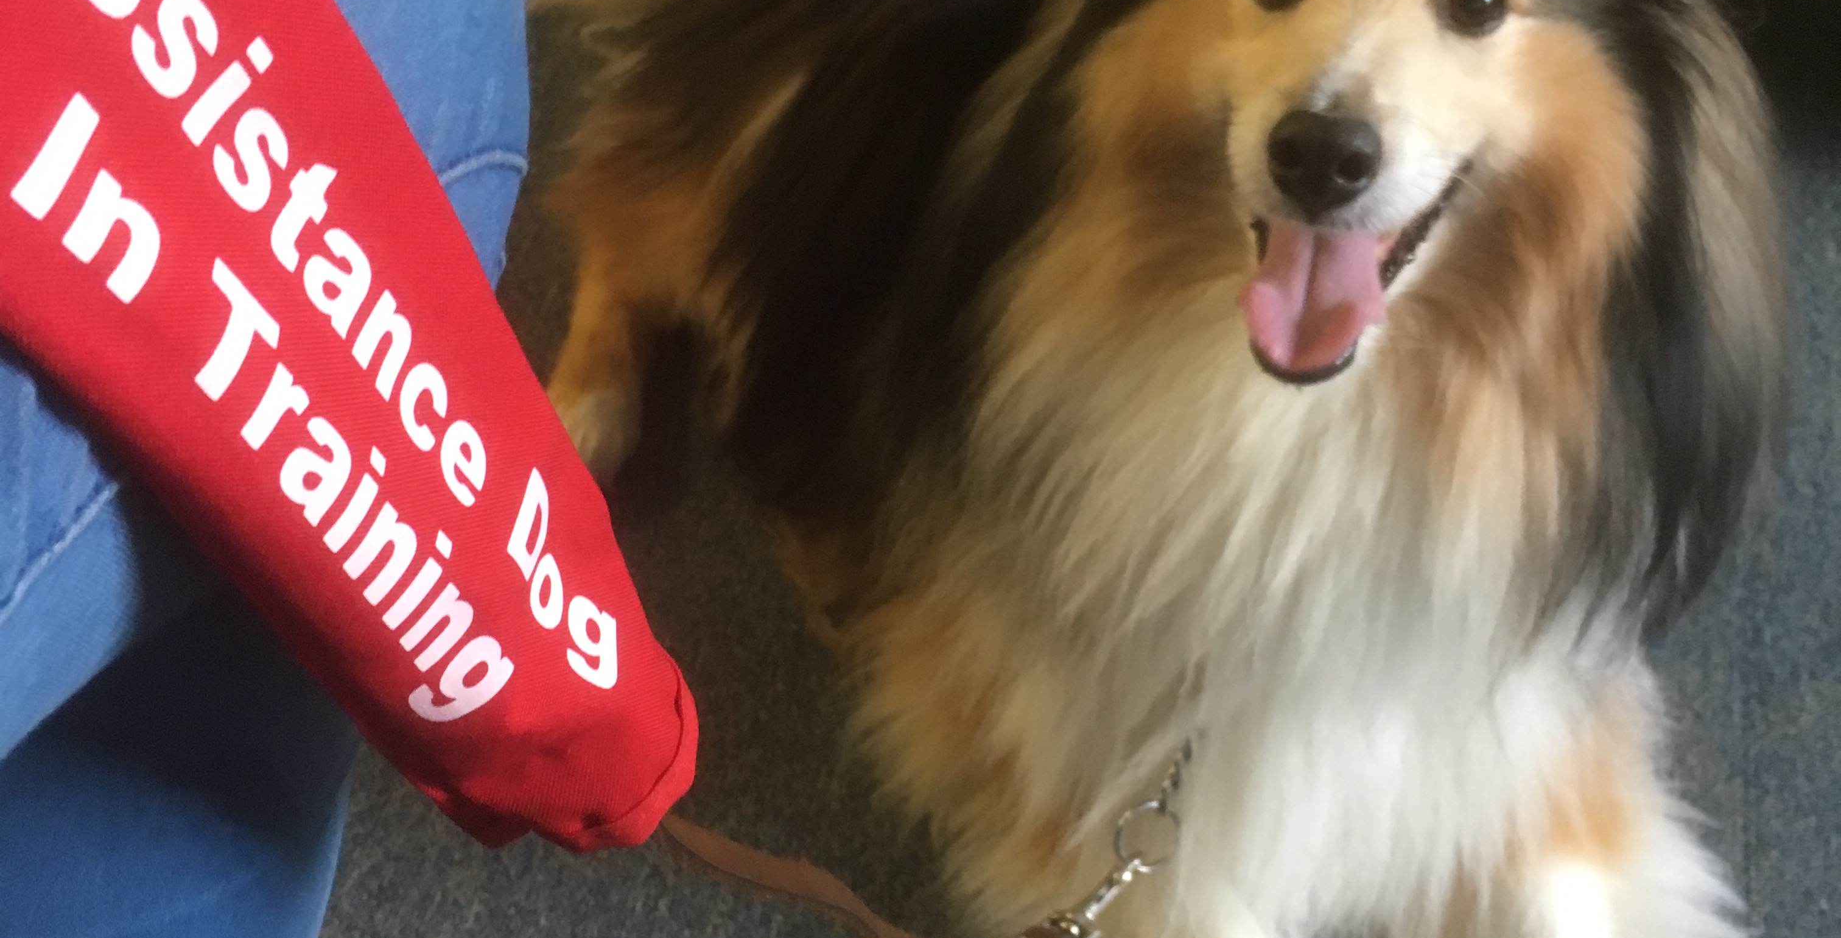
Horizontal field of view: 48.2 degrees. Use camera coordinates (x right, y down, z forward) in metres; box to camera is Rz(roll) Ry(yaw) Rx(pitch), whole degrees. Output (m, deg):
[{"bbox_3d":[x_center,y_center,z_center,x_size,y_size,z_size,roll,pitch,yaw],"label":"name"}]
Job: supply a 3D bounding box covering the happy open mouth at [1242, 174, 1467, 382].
[{"bbox_3d":[0.126,-0.057,0.605,0.060,0.050,0.050,13,27,14],"label":"happy open mouth"}]

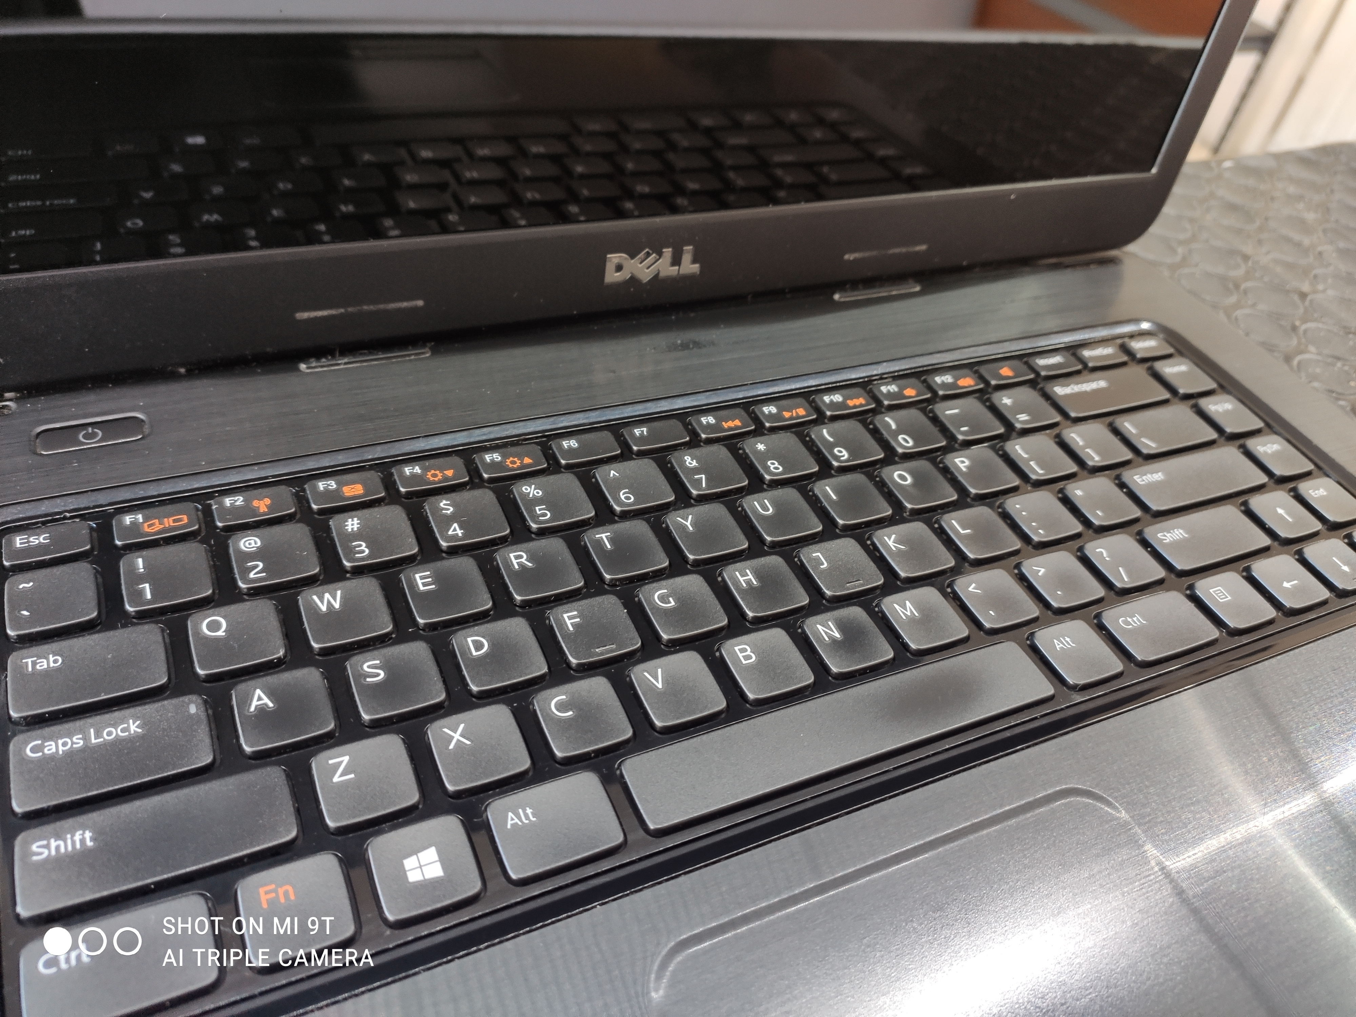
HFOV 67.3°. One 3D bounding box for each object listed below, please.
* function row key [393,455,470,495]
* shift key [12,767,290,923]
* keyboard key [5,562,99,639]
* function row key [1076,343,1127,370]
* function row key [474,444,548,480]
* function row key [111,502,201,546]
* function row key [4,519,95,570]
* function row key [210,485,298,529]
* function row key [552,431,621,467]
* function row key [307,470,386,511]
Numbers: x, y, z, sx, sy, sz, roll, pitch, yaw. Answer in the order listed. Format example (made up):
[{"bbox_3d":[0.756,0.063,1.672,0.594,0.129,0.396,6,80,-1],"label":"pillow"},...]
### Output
[{"bbox_3d":[-0.053,-0.007,0.220,0.015,0.002,0.009,-12,49,-24],"label":"function row key"},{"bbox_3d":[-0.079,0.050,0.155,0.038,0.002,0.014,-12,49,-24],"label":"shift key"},{"bbox_3d":[-0.112,0.017,0.182,0.015,0.002,0.014,-12,49,-24],"label":"keyboard key"},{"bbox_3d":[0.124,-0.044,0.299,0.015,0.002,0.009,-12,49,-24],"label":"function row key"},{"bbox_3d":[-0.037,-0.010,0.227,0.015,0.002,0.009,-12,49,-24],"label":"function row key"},{"bbox_3d":[-0.101,0.003,0.198,0.015,0.002,0.009,-12,49,-24],"label":"function row key"},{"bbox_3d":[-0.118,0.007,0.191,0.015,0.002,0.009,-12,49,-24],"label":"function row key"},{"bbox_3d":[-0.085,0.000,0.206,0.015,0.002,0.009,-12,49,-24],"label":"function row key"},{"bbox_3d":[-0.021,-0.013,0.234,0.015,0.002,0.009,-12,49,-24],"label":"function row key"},{"bbox_3d":[-0.069,-0.003,0.213,0.015,0.002,0.009,-12,49,-24],"label":"function row key"}]

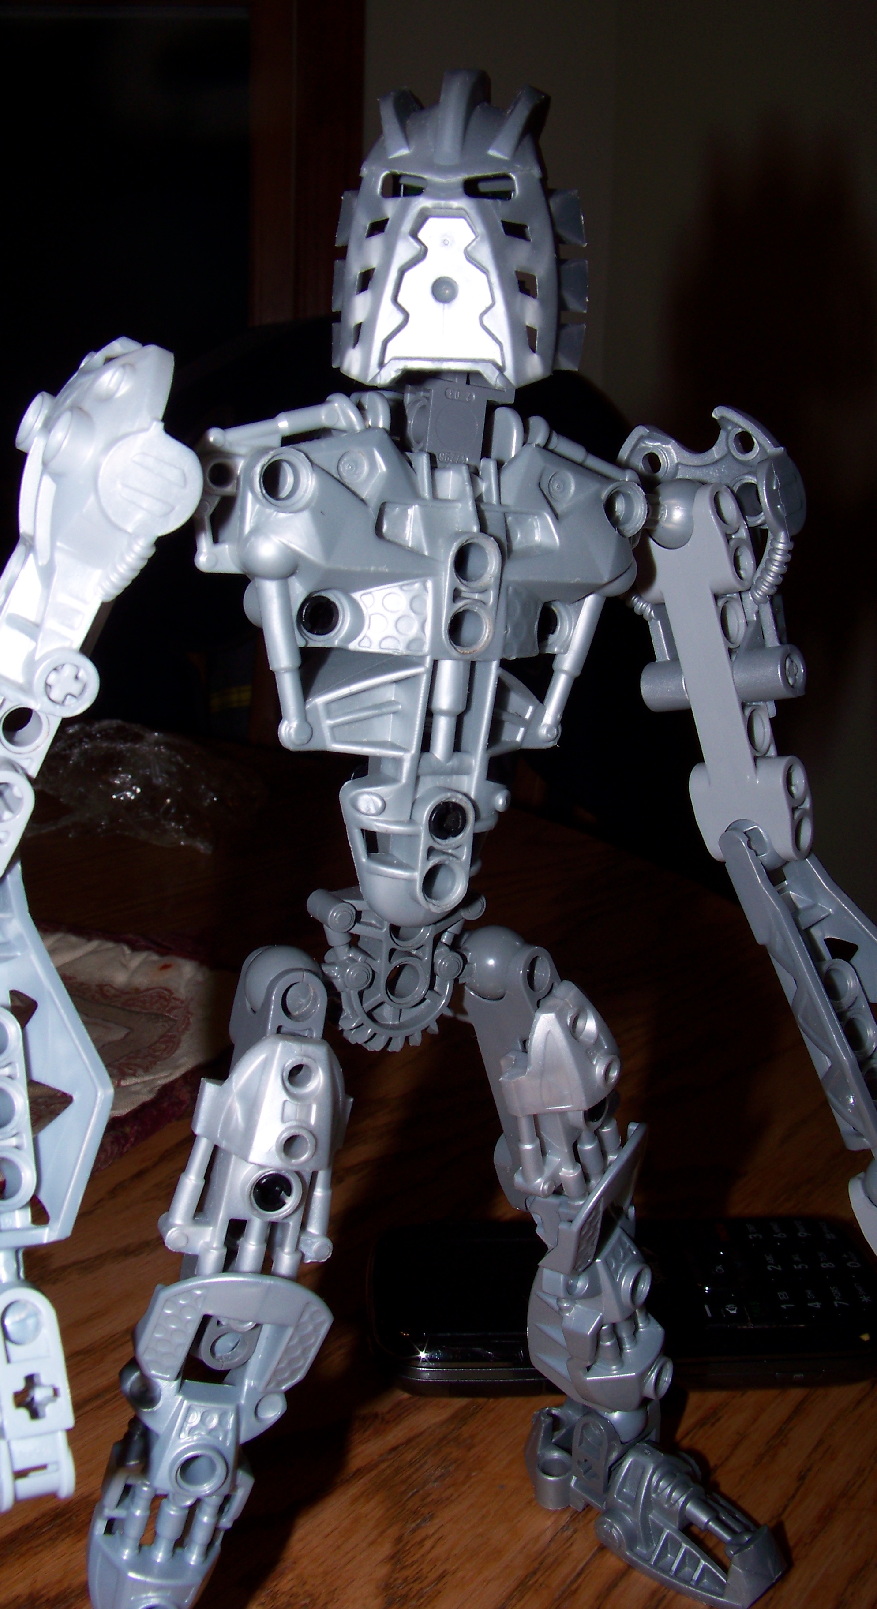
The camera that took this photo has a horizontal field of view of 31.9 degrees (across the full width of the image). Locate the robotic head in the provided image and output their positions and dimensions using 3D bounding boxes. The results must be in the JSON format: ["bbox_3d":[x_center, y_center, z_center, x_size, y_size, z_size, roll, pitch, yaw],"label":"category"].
[{"bbox_3d":[0.003,-0.073,0.197,0.033,0.040,0.031,2,14,5],"label":"robotic head"}]

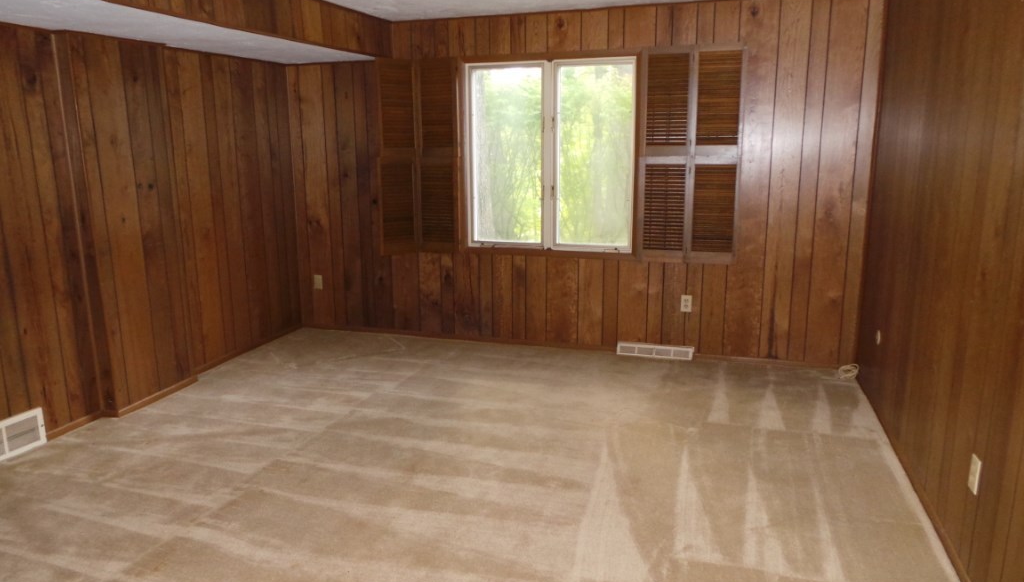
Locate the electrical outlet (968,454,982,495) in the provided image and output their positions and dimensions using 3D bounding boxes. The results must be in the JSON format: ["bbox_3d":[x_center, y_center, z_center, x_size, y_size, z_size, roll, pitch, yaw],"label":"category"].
[{"bbox_3d":[1.498,0.596,2.209,0.008,0.118,0.072,3,13,17],"label":"electrical outlet"}]

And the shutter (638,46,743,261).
[{"bbox_3d":[1.124,-0.840,4.320,0.621,1.333,0.050,3,13,17],"label":"shutter"}]

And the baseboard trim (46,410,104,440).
[{"bbox_3d":[-2.312,0.714,3.617,0.018,0.046,0.345,3,13,17],"label":"baseboard trim"}]

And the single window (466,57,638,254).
[{"bbox_3d":[0.247,-0.906,4.645,1.166,1.261,0.090,3,13,17],"label":"single window"}]

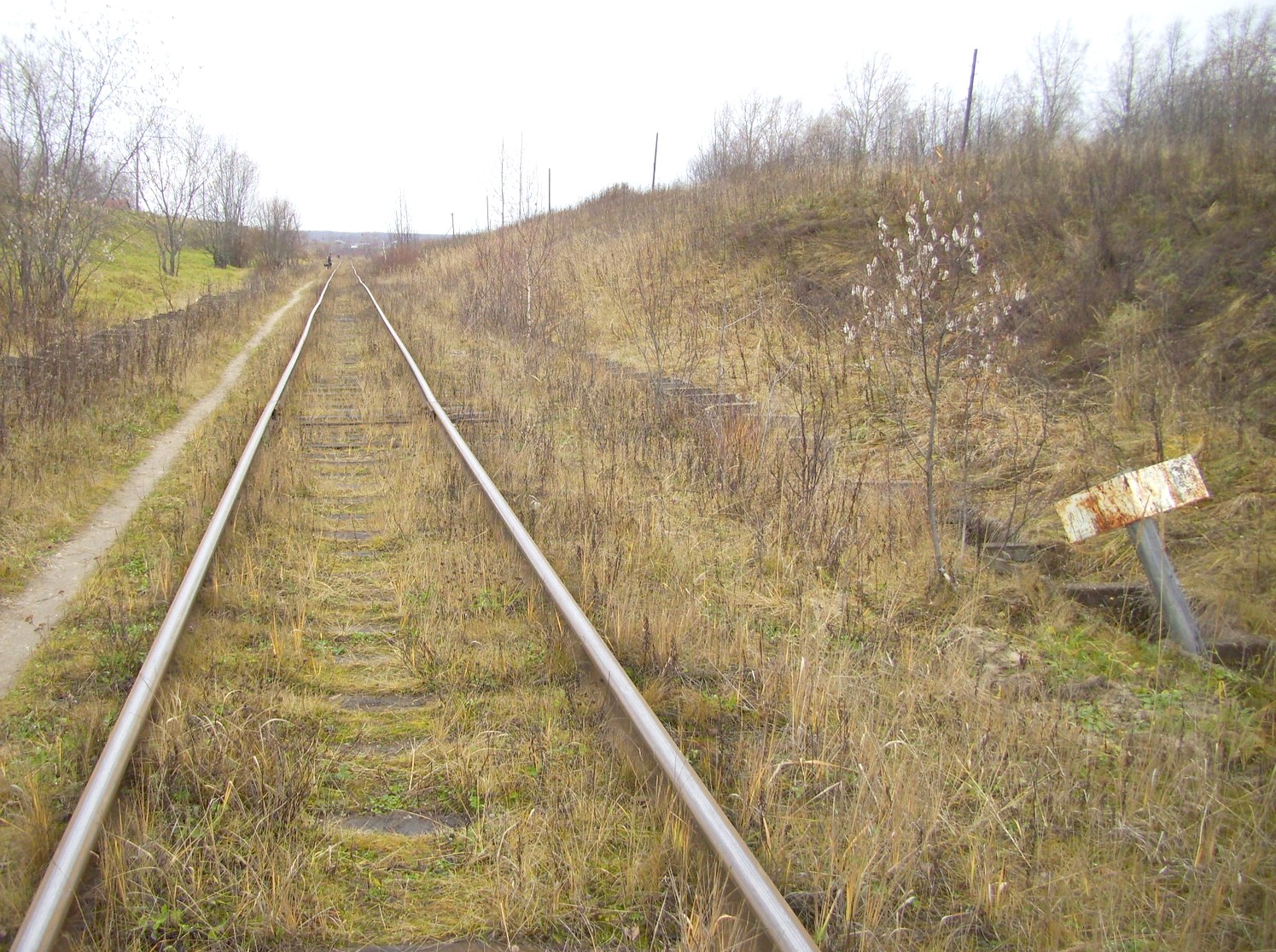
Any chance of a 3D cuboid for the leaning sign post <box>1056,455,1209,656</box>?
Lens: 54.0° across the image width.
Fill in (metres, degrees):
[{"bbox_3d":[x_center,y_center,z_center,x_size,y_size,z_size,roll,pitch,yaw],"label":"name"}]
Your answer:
[{"bbox_3d":[2.379,0.400,5.717,0.610,0.840,0.140,-24,4,23],"label":"leaning sign post"}]

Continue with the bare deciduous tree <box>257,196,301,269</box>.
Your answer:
[{"bbox_3d":[-31.585,-21.192,109.487,3.800,6.160,3.800,-1,10,-16],"label":"bare deciduous tree"}]

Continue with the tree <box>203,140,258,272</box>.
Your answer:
[{"bbox_3d":[-32.754,-21.615,100.172,4.200,9.950,4.200,-1,10,-18],"label":"tree"}]

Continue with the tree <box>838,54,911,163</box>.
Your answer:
[{"bbox_3d":[10.808,-16.285,56.650,3.300,5.200,3.300,3,10,10],"label":"tree"}]

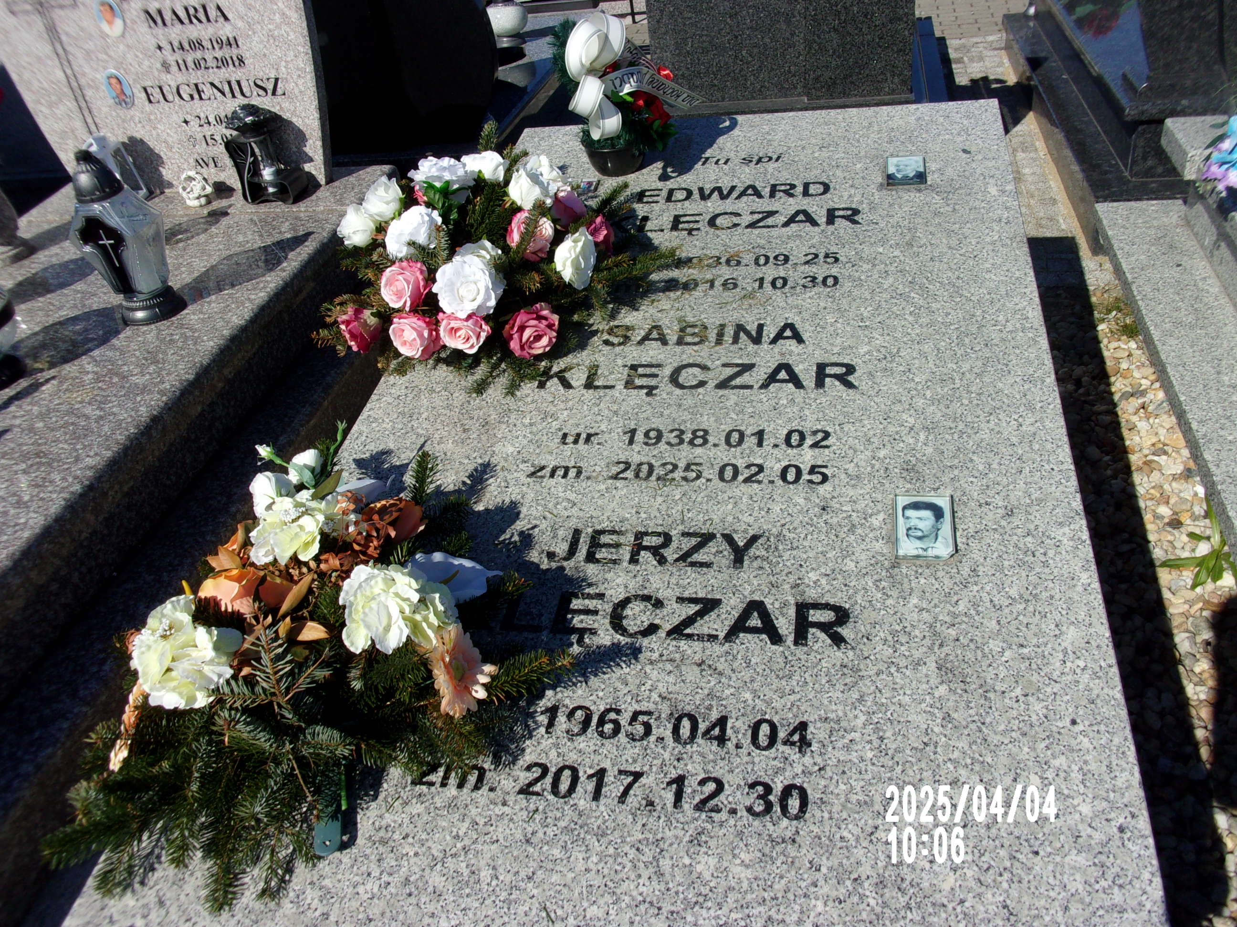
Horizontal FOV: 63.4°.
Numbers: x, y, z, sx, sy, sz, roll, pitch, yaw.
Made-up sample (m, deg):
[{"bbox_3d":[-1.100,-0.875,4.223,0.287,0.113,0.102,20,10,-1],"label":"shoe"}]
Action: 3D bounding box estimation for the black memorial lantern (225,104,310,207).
[{"bbox_3d":[-0.733,-0.640,2.072,0.123,0.185,0.096,4,37,18],"label":"black memorial lantern"}]

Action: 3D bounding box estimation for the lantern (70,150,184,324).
[{"bbox_3d":[-0.810,-0.368,1.627,0.113,0.282,0.113,1,37,14],"label":"lantern"}]

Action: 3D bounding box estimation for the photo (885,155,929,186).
[{"bbox_3d":[0.501,-0.510,1.746,0.063,0.009,0.093,1,43,14],"label":"photo"}]

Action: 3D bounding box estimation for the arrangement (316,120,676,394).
[{"bbox_3d":[-0.180,-0.359,1.593,0.508,0.180,0.551,1,43,14],"label":"arrangement"}]

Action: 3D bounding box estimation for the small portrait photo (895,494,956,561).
[{"bbox_3d":[0.343,0.072,1.125,0.060,0.009,0.091,1,43,14],"label":"small portrait photo"}]

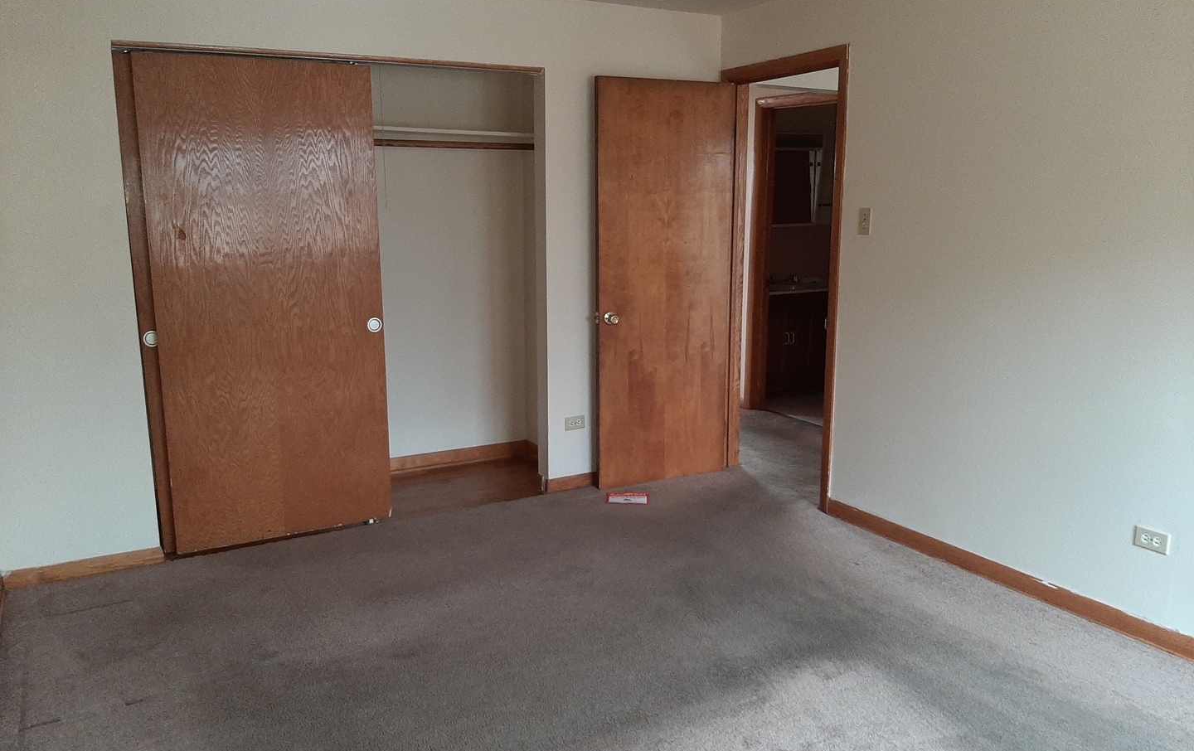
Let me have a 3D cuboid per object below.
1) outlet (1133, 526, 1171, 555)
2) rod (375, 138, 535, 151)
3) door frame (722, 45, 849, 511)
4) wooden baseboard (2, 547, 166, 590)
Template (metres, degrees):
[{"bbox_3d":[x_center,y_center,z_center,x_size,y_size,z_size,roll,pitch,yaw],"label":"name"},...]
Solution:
[{"bbox_3d":[1.834,0.545,2.964,0.010,0.070,0.114,-7,13,-29],"label":"outlet"},{"bbox_3d":[-1.253,-1.102,4.245,2.250,0.034,0.034,-7,13,-29],"label":"rod"},{"bbox_3d":[0.938,-0.470,4.510,0.165,2.130,0.904,-7,13,-29],"label":"door frame"},{"bbox_3d":[-2.056,0.774,3.611,0.563,0.076,0.018,-7,13,-29],"label":"wooden baseboard"}]

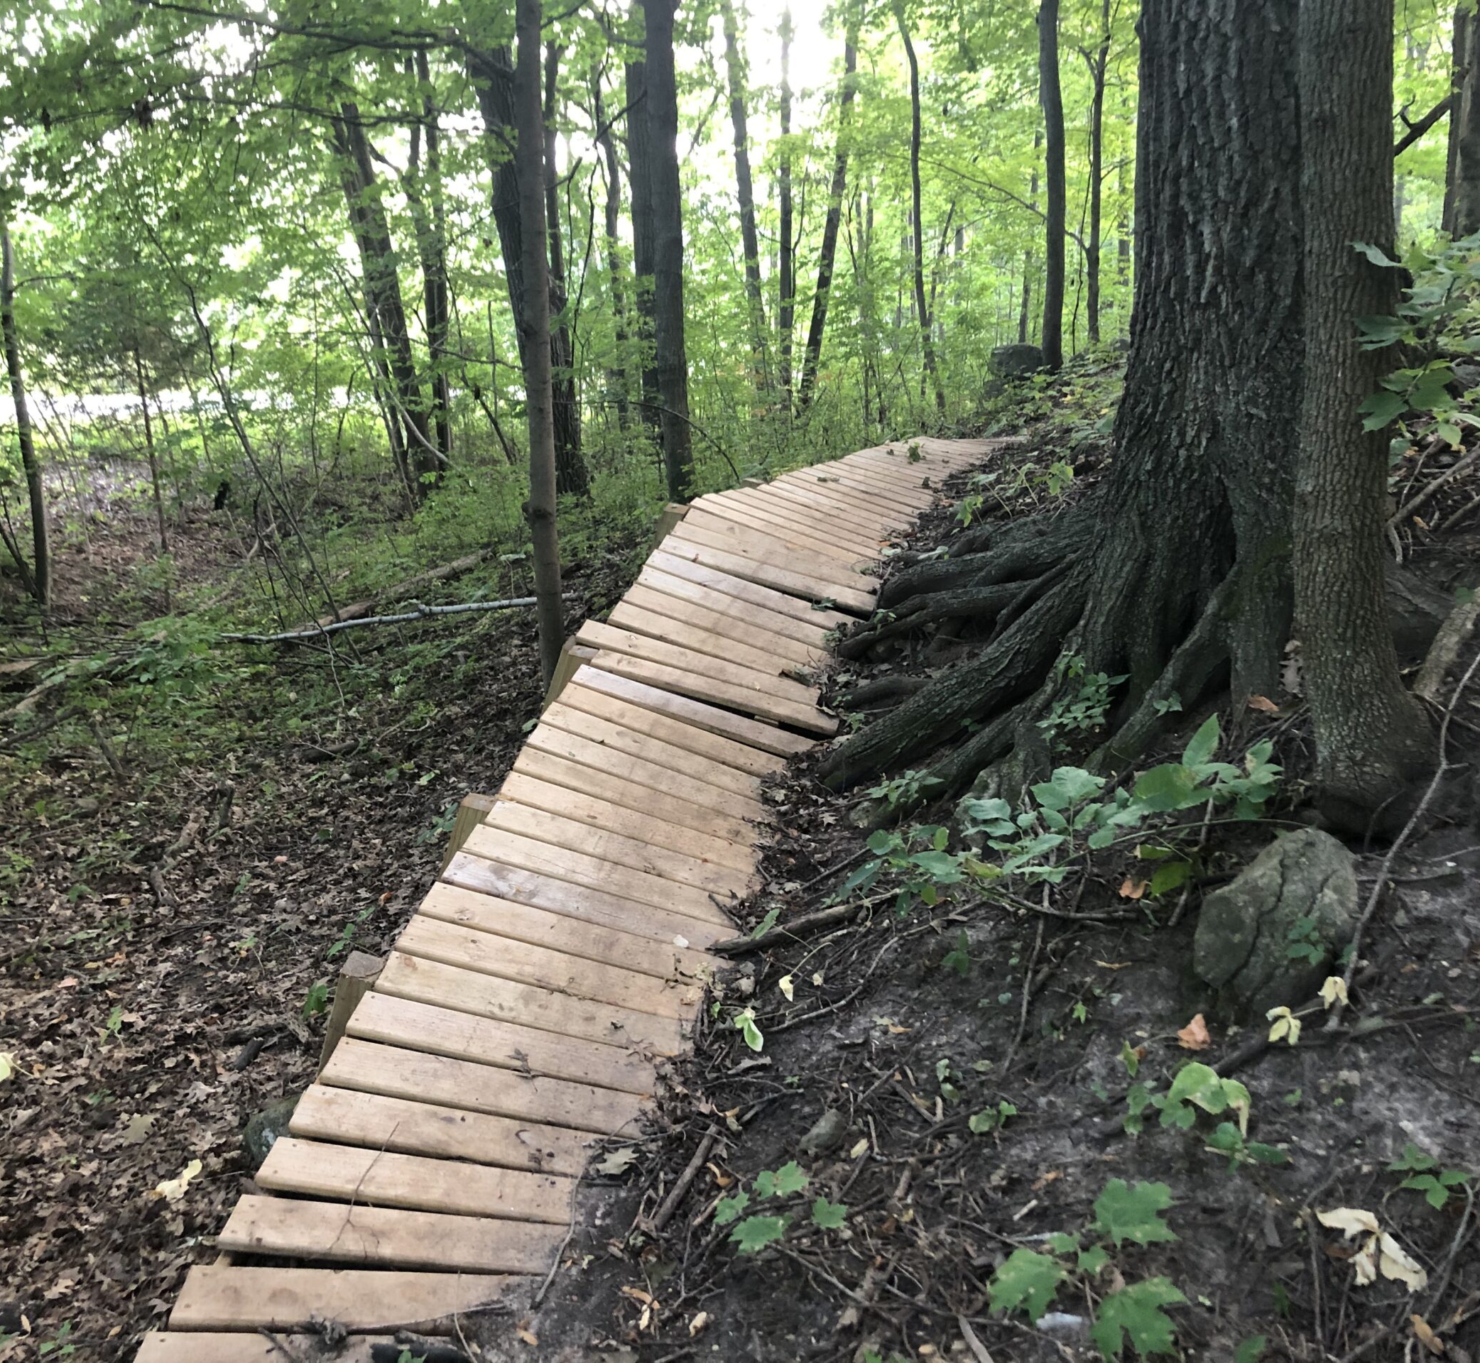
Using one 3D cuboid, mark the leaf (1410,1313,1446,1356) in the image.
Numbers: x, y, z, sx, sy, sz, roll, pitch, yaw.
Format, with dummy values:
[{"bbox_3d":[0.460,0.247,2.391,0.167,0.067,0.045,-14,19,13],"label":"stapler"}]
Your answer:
[{"bbox_3d":[0.780,0.741,1.670,0.023,0.015,0.055,-22,23,-23],"label":"leaf"}]

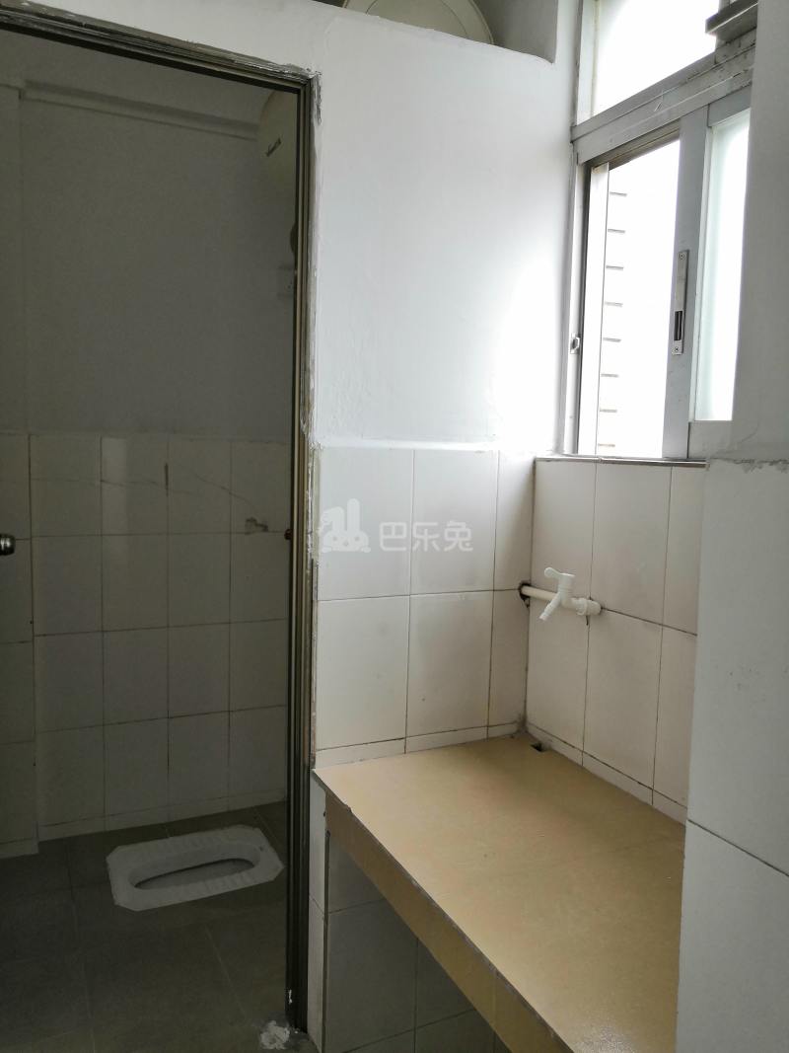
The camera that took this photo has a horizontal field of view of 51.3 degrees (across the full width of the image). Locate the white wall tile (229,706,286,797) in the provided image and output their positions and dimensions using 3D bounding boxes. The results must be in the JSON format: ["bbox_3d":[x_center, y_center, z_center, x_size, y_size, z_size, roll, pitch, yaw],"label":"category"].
[{"bbox_3d":[-0.467,0.766,2.811,0.200,0.300,0.010,-1,6,-25],"label":"white wall tile"}]

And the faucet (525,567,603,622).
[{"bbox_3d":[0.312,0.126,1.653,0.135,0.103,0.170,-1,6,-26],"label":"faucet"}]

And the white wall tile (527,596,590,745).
[{"bbox_3d":[0.348,0.299,1.752,0.010,0.304,0.205,-1,6,-26],"label":"white wall tile"}]

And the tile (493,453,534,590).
[{"bbox_3d":[0.259,-0.011,1.774,0.094,0.297,0.010,-1,6,-25],"label":"tile"}]

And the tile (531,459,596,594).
[{"bbox_3d":[0.351,0.005,1.701,0.010,0.281,0.202,-1,6,-25],"label":"tile"}]

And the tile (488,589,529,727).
[{"bbox_3d":[0.251,0.286,1.802,0.094,0.300,0.010,-1,6,-25],"label":"tile"}]

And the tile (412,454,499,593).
[{"bbox_3d":[0.125,-0.009,1.713,0.200,0.300,0.010,-1,6,-25],"label":"tile"}]

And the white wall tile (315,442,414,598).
[{"bbox_3d":[-0.056,-0.006,1.628,0.200,0.300,0.010,-1,6,-25],"label":"white wall tile"}]

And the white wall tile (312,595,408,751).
[{"bbox_3d":[-0.065,0.296,1.677,0.202,0.304,0.010,-1,6,-25],"label":"white wall tile"}]

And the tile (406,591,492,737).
[{"bbox_3d":[0.118,0.292,1.763,0.202,0.304,0.010,-1,6,-25],"label":"tile"}]

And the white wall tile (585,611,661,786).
[{"bbox_3d":[0.430,0.313,1.548,0.010,0.300,0.200,-1,6,-25],"label":"white wall tile"}]

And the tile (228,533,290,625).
[{"bbox_3d":[-0.452,0.169,2.755,0.200,0.300,0.010,-1,6,-25],"label":"tile"}]

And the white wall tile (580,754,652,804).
[{"bbox_3d":[0.432,0.486,1.587,0.010,0.032,0.200,-1,6,-26],"label":"white wall tile"}]

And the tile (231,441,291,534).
[{"bbox_3d":[-0.445,-0.129,2.727,0.200,0.300,0.010,-1,6,-25],"label":"tile"}]

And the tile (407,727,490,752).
[{"bbox_3d":[0.114,0.460,1.779,0.202,0.032,0.010,-1,6,-25],"label":"tile"}]

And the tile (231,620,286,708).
[{"bbox_3d":[-0.464,0.474,2.814,0.201,0.304,0.010,-1,6,-23],"label":"tile"}]

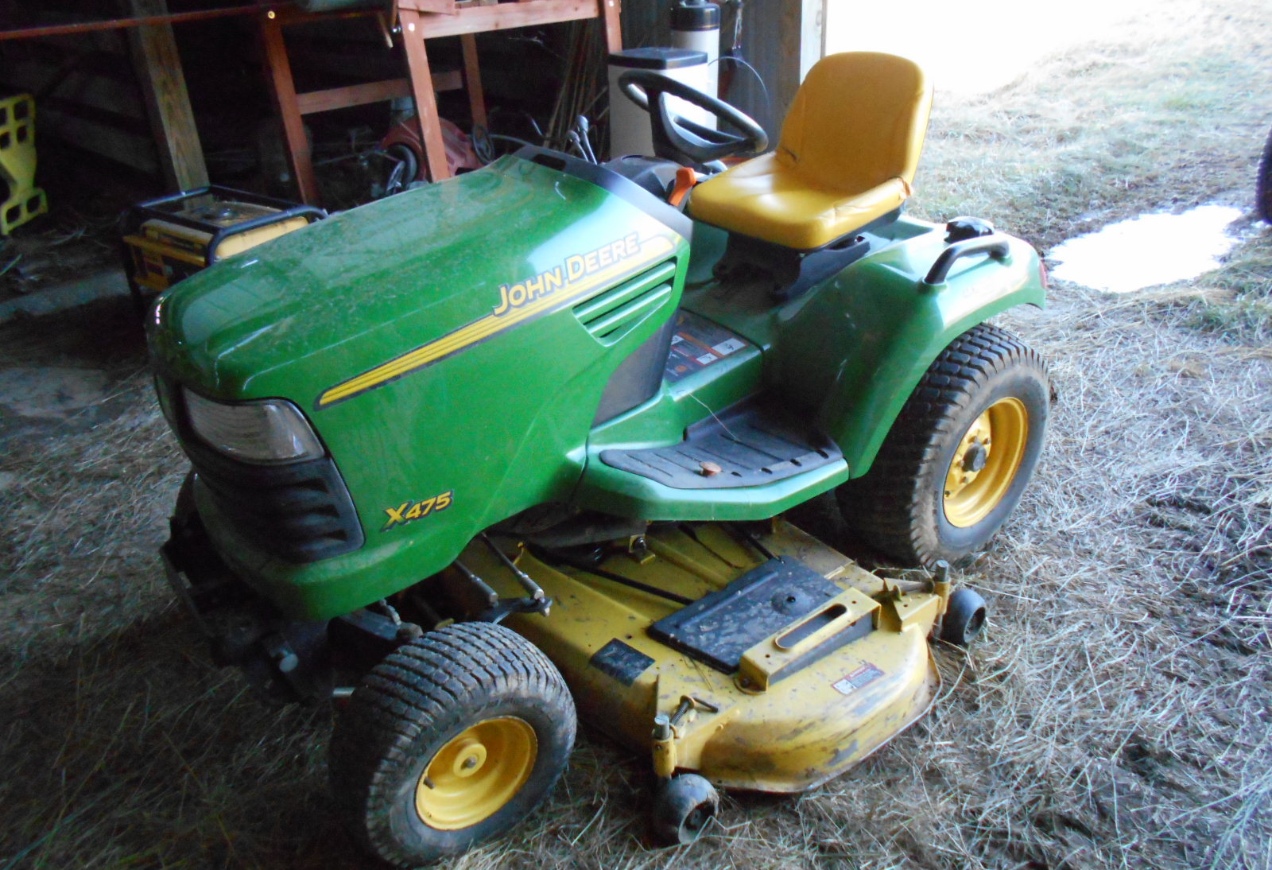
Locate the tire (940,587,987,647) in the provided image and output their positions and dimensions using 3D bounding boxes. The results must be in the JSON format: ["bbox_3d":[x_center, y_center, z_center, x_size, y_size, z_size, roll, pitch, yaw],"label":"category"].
[{"bbox_3d":[0.764,0.423,2.231,0.125,0.125,0.080,-21,34,-30],"label":"tire"}]

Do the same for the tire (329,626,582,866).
[{"bbox_3d":[-0.328,0.571,1.759,0.450,0.450,0.205,-21,33,-28],"label":"tire"}]

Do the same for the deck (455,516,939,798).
[{"bbox_3d":[-0.019,0.248,2.435,0.900,0.260,1.600,-21,34,-30],"label":"deck"}]

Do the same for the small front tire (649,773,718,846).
[{"bbox_3d":[0.093,0.702,1.794,0.125,0.125,0.080,-21,34,-30],"label":"small front tire"}]

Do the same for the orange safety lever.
[{"bbox_3d":[0.099,-0.531,2.052,0.060,0.100,0.035,-21,34,-30],"label":"orange safety lever"}]

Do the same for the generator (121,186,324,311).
[{"bbox_3d":[-1.771,-0.753,4.198,0.710,0.500,0.450,20,36,35],"label":"generator"}]

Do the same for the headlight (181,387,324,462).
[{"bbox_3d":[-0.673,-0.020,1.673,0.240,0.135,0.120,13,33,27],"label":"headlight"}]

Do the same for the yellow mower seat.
[{"bbox_3d":[0.435,-0.733,2.394,0.500,0.410,0.475,-21,34,-30],"label":"yellow mower seat"}]

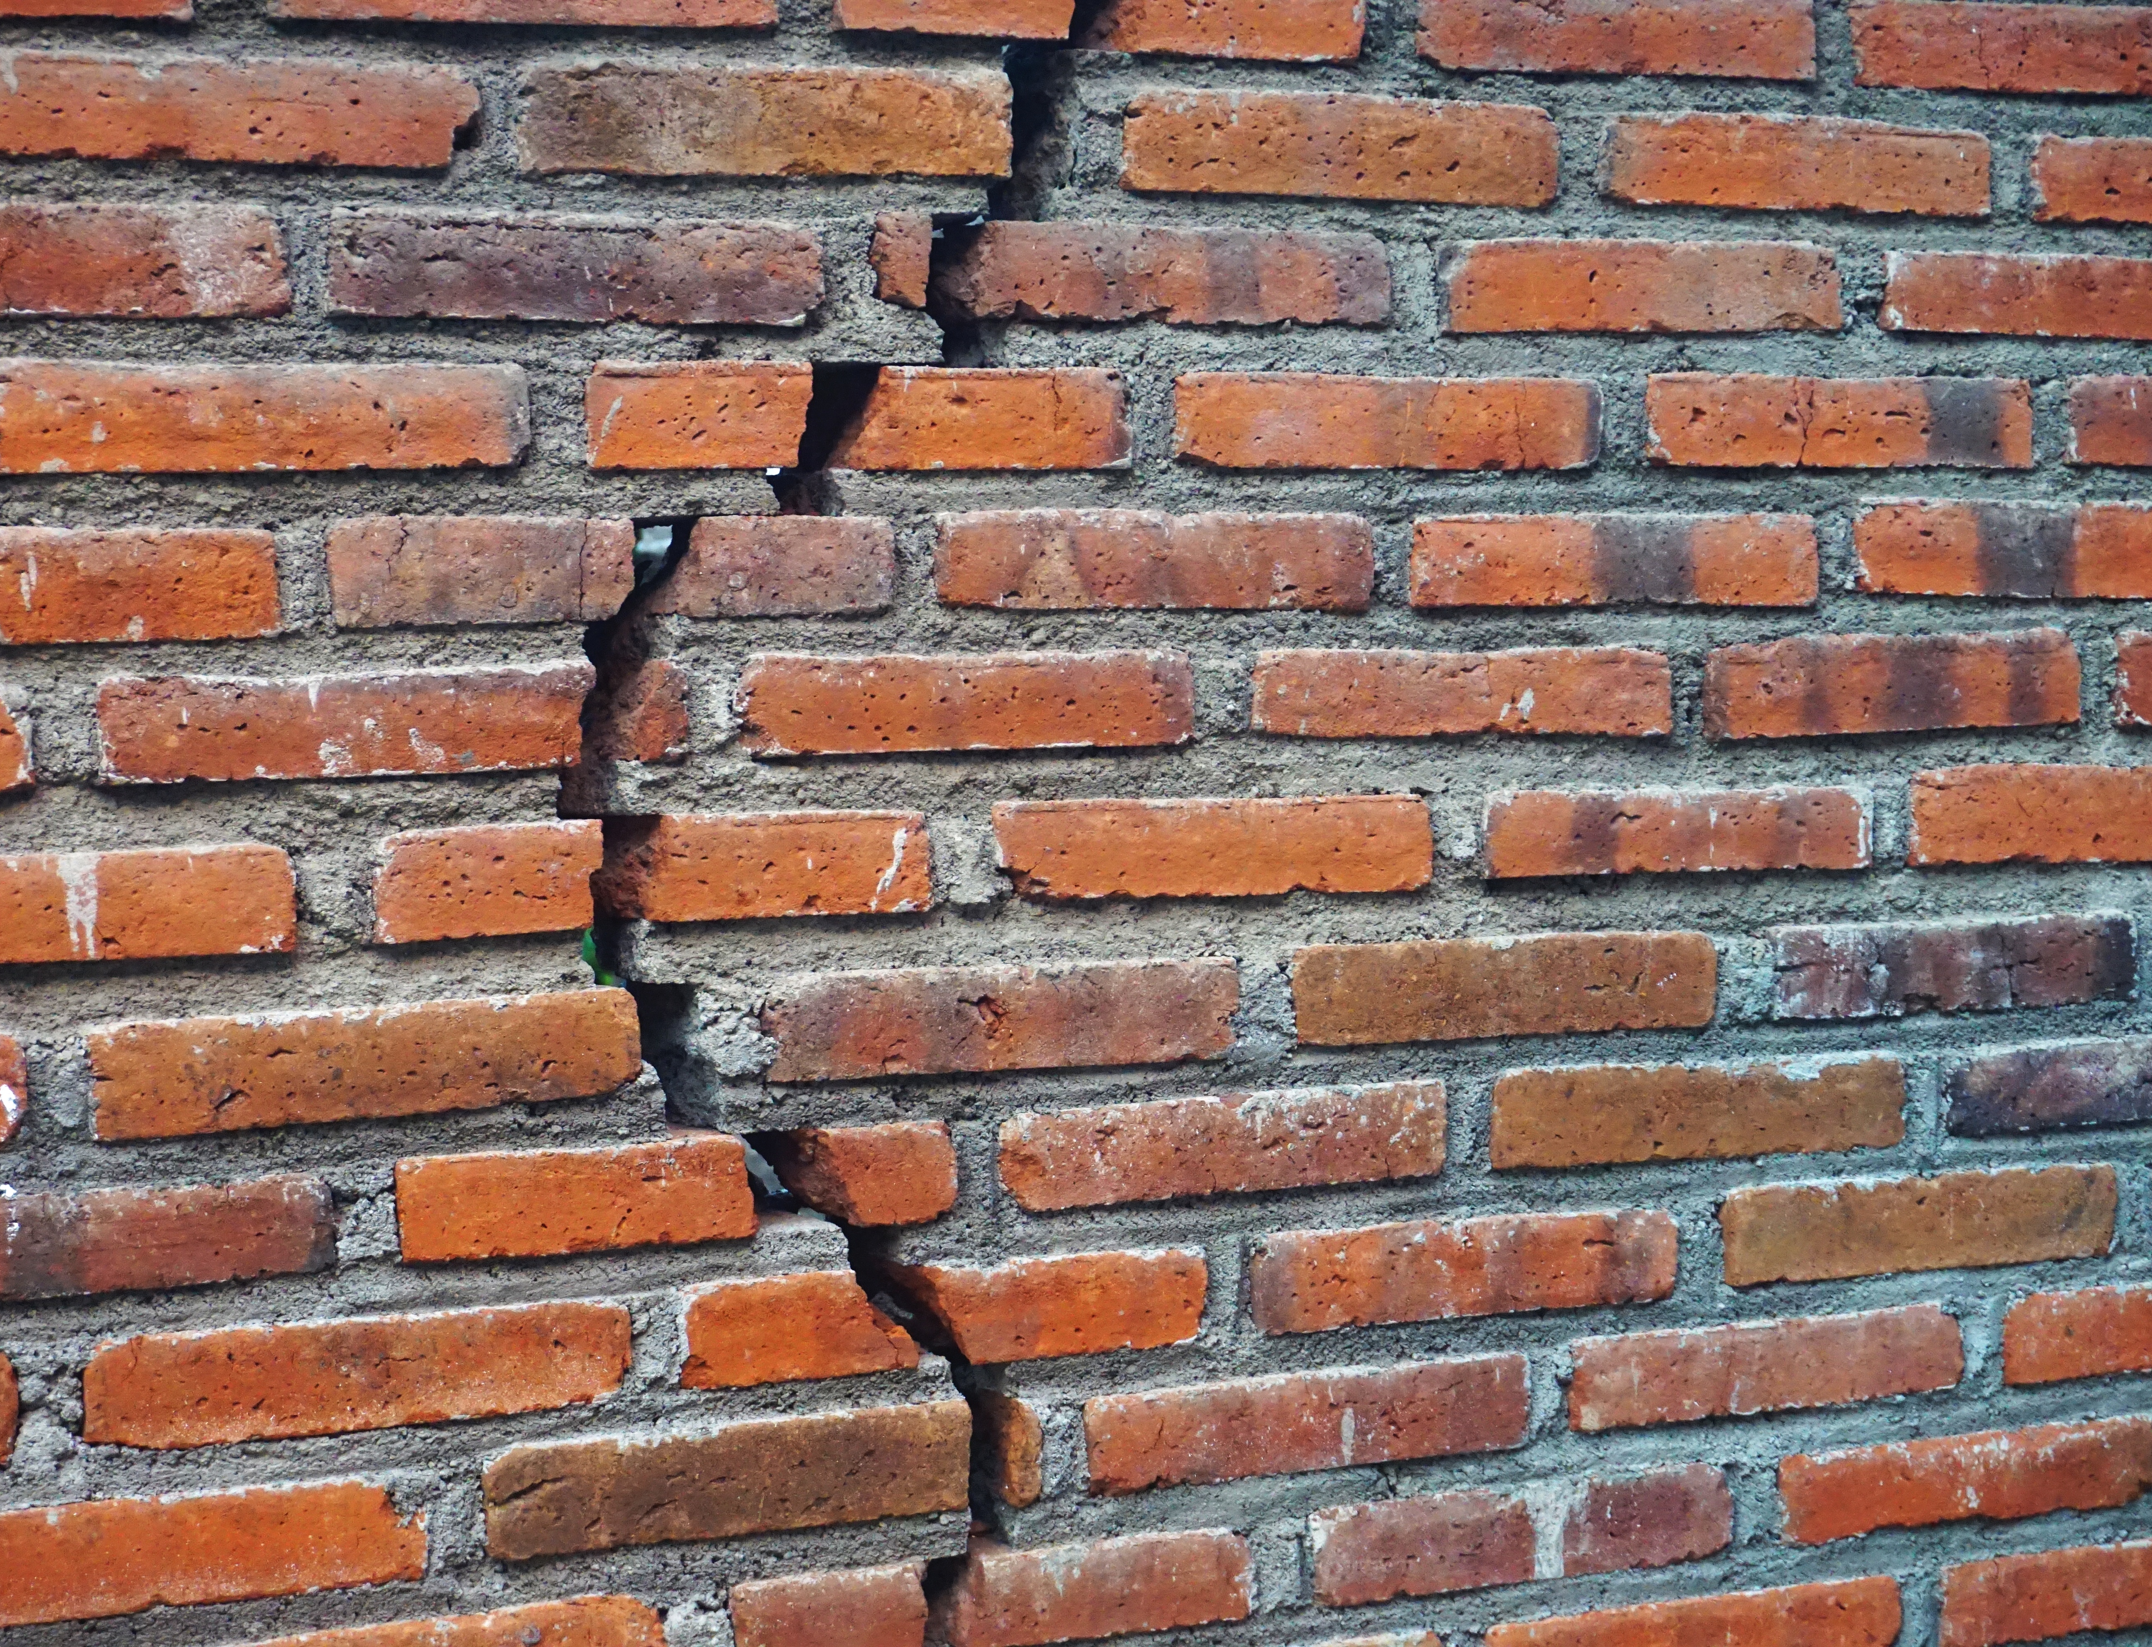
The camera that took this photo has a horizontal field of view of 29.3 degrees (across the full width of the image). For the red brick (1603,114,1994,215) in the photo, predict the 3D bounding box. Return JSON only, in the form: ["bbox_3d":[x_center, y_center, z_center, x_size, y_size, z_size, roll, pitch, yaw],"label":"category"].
[{"bbox_3d":[0.351,-0.336,2.163,0.233,0.043,0.110,-2,0,-24],"label":"red brick"}]

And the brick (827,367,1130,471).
[{"bbox_3d":[-0.058,-0.172,1.820,0.131,0.043,0.100,-2,-2,-24],"label":"brick"}]

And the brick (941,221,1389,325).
[{"bbox_3d":[0.029,-0.240,1.862,0.201,0.042,0.100,-2,-2,-24],"label":"brick"}]

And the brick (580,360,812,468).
[{"bbox_3d":[-0.192,-0.183,1.913,0.106,0.048,0.110,-2,0,-24],"label":"brick"}]

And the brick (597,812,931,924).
[{"bbox_3d":[-0.144,0.019,1.815,0.129,0.044,0.105,-2,-1,-24],"label":"brick"}]

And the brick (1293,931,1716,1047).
[{"bbox_3d":[0.192,0.082,2.080,0.240,0.047,0.110,-2,-1,-24],"label":"brick"}]

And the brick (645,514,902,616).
[{"bbox_3d":[-0.161,-0.116,1.925,0.120,0.046,0.110,-2,0,-24],"label":"brick"}]

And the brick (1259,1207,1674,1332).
[{"bbox_3d":[0.171,0.220,2.068,0.237,0.047,0.110,-1,-1,-24],"label":"brick"}]

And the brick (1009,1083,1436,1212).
[{"bbox_3d":[0.048,0.145,1.897,0.220,0.044,0.105,-2,-1,-24],"label":"brick"}]

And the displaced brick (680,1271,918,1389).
[{"bbox_3d":[-0.139,0.218,1.812,0.107,0.043,0.105,-2,-1,-24],"label":"displaced brick"}]

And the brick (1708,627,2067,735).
[{"bbox_3d":[0.378,-0.066,2.050,0.218,0.045,0.105,-2,-1,-24],"label":"brick"}]

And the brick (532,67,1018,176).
[{"bbox_3d":[-0.151,-0.301,1.820,0.220,0.046,0.105,-2,-1,-24],"label":"brick"}]

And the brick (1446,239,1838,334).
[{"bbox_3d":[0.249,-0.253,1.997,0.219,0.043,0.105,-2,-1,-24],"label":"brick"}]

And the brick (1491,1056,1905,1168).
[{"bbox_3d":[0.270,0.135,1.951,0.223,0.045,0.100,-1,-2,-24],"label":"brick"}]

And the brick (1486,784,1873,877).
[{"bbox_3d":[0.261,0.006,1.953,0.206,0.039,0.100,-1,-2,-24],"label":"brick"}]

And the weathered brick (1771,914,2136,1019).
[{"bbox_3d":[0.437,0.075,2.192,0.229,0.046,0.110,-2,-1,-24],"label":"weathered brick"}]

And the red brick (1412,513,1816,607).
[{"bbox_3d":[0.250,-0.130,2.112,0.238,0.045,0.110,-2,0,-24],"label":"red brick"}]

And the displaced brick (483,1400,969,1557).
[{"bbox_3d":[-0.166,0.281,1.798,0.218,0.044,0.105,-2,-1,-24],"label":"displaced brick"}]

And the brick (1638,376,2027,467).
[{"bbox_3d":[0.351,-0.193,2.041,0.221,0.044,0.105,-2,-1,-24],"label":"brick"}]

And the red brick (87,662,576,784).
[{"bbox_3d":[-0.312,-0.038,1.700,0.199,0.042,0.100,-2,-2,-24],"label":"red brick"}]

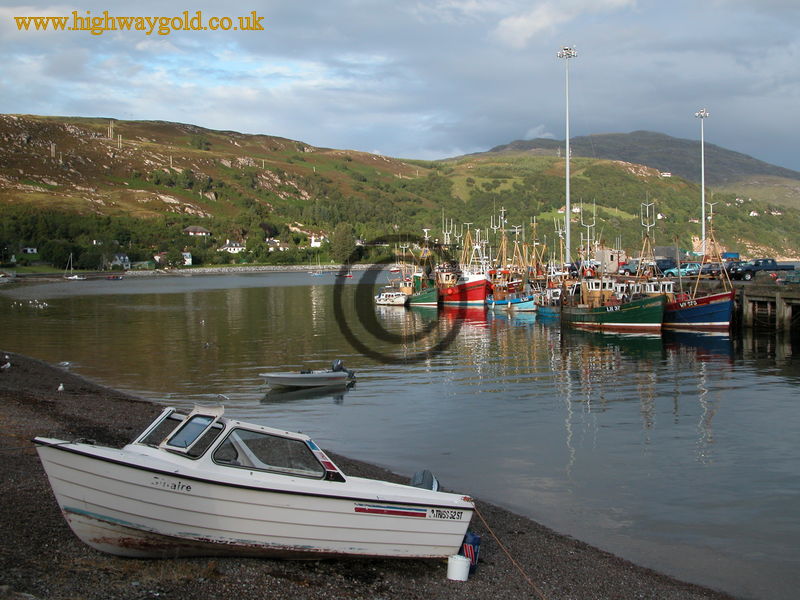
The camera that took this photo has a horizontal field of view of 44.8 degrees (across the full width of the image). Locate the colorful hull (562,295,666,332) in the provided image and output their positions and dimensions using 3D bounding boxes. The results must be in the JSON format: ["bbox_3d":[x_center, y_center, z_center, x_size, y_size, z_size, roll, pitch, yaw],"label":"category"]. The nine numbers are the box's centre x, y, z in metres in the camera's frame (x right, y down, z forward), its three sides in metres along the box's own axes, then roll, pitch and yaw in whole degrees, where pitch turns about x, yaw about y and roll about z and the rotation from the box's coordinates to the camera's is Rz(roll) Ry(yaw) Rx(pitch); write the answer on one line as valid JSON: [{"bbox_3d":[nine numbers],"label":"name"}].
[{"bbox_3d":[16.578,0.935,75.724,8.900,2.700,3.300,2,3,45],"label":"colorful hull"}]

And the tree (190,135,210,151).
[{"bbox_3d":[-174.712,-137.930,850.000,17.000,13.500,15.000,-1,2,-13],"label":"tree"}]

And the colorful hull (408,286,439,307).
[{"bbox_3d":[2.073,-0.445,120.064,2.700,2.200,7.200,-3,3,-45],"label":"colorful hull"}]

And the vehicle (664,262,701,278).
[{"bbox_3d":[28.137,-2.934,96.500,3.900,1.420,1.660,0,2,6],"label":"vehicle"}]

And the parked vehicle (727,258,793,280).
[{"bbox_3d":[30.897,-2.580,82.500,4.900,1.780,1.760,-1,2,0],"label":"parked vehicle"}]

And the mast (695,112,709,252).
[{"bbox_3d":[48.812,-17.843,156.000,2.200,26.000,2.200,0,2,18],"label":"mast"}]

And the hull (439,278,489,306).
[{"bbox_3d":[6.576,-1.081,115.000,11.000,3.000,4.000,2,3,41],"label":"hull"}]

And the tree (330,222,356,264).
[{"bbox_3d":[-26.777,-26.777,460.000,12.300,19.900,12.000,0,2,0],"label":"tree"}]

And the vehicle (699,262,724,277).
[{"bbox_3d":[27.627,-2.526,86.500,4.000,1.420,1.680,-2,2,-22],"label":"vehicle"}]

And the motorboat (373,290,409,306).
[{"bbox_3d":[-1.039,-0.321,112.000,2.100,1.850,5.200,-2,3,-41],"label":"motorboat"}]

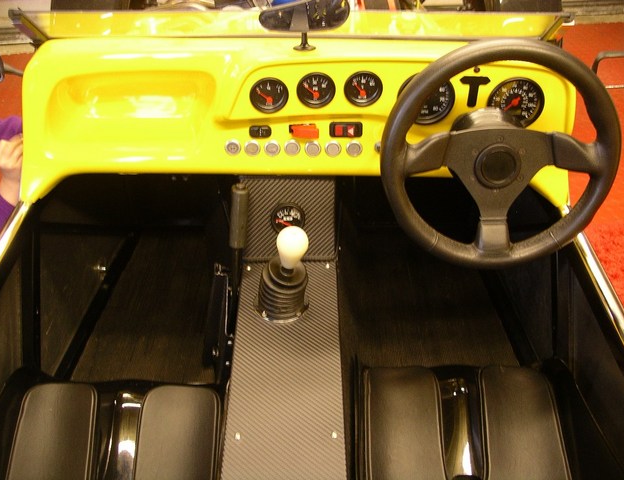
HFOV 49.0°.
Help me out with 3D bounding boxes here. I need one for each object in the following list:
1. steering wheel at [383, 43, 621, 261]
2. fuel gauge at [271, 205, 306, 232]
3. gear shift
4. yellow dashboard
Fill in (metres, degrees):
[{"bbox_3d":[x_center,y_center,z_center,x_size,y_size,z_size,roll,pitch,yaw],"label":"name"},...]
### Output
[{"bbox_3d":[0.261,-0.113,0.954,0.329,0.329,0.070,0,24,0],"label":"steering wheel"},{"bbox_3d":[-0.042,-0.037,1.235,0.060,0.060,0.020,0,9,0],"label":"fuel gauge"},{"bbox_3d":[-0.048,0.043,1.122,0.087,0.150,0.090,0,37,0],"label":"gear shift"},{"bbox_3d":[-0.028,-0.203,1.118,0.900,0.290,0.170,0,37,0],"label":"yellow dashboard"}]

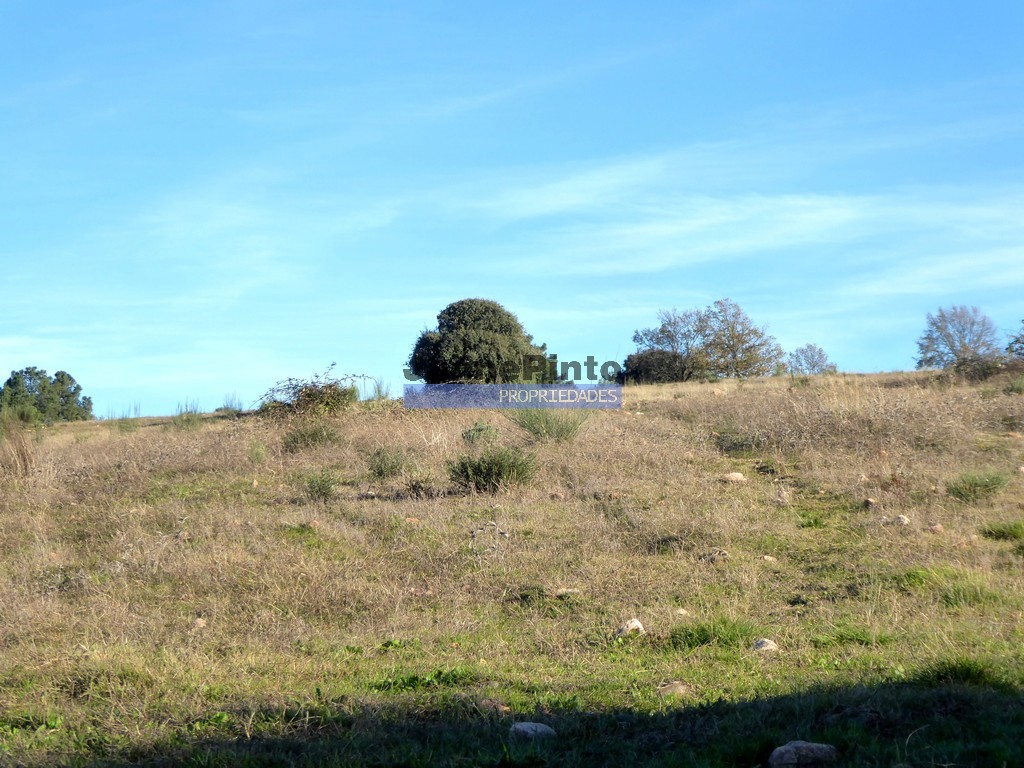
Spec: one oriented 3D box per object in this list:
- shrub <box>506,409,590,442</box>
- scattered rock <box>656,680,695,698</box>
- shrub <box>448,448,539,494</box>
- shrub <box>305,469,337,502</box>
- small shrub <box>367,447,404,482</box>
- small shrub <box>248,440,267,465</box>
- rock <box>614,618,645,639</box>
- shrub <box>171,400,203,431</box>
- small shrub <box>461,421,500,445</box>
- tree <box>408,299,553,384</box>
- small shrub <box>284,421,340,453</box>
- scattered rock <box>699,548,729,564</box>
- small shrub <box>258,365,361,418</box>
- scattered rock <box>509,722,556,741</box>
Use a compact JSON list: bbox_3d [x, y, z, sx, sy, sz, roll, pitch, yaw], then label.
[{"bbox_3d":[0.587,0.653,44.500,1.356,0.628,1.220,0,-3,0],"label":"shrub"},{"bbox_3d":[0.814,1.521,13.400,0.189,0.085,0.142,0,-2,0],"label":"scattered rock"},{"bbox_3d":[-0.228,0.953,30.000,1.003,0.513,0.853,0,-3,0],"label":"shrub"},{"bbox_3d":[-1.956,1.037,27.500,0.327,0.347,0.294,0,-2,0],"label":"shrub"},{"bbox_3d":[-1.539,0.975,33.000,0.441,0.417,0.397,0,-3,0],"label":"small shrub"},{"bbox_3d":[-3.309,0.891,35.000,0.234,0.312,0.234,0,-2,0],"label":"small shrub"},{"bbox_3d":[0.646,1.344,14.800,0.165,0.110,0.132,0,-3,0],"label":"rock"},{"bbox_3d":[-6.771,0.655,56.000,0.666,0.624,0.632,0,-3,0],"label":"shrub"},{"bbox_3d":[-0.525,0.784,43.500,0.614,0.388,0.553,0,-3,0],"label":"small shrub"},{"bbox_3d":[-0.995,-1.184,85.000,4.547,3.031,4.200,0,-2,0],"label":"tree"},{"bbox_3d":[-2.844,0.741,38.000,0.791,0.452,0.632,0,-2,0],"label":"small shrub"},{"bbox_3d":[1.497,1.282,20.000,0.223,0.119,0.167,0,-3,0],"label":"scattered rock"},{"bbox_3d":[-4.062,0.150,54.000,2.046,1.083,1.535,0,-2,0],"label":"small shrub"},{"bbox_3d":[0.091,1.549,12.000,0.214,0.076,0.150,0,-2,0],"label":"scattered rock"}]

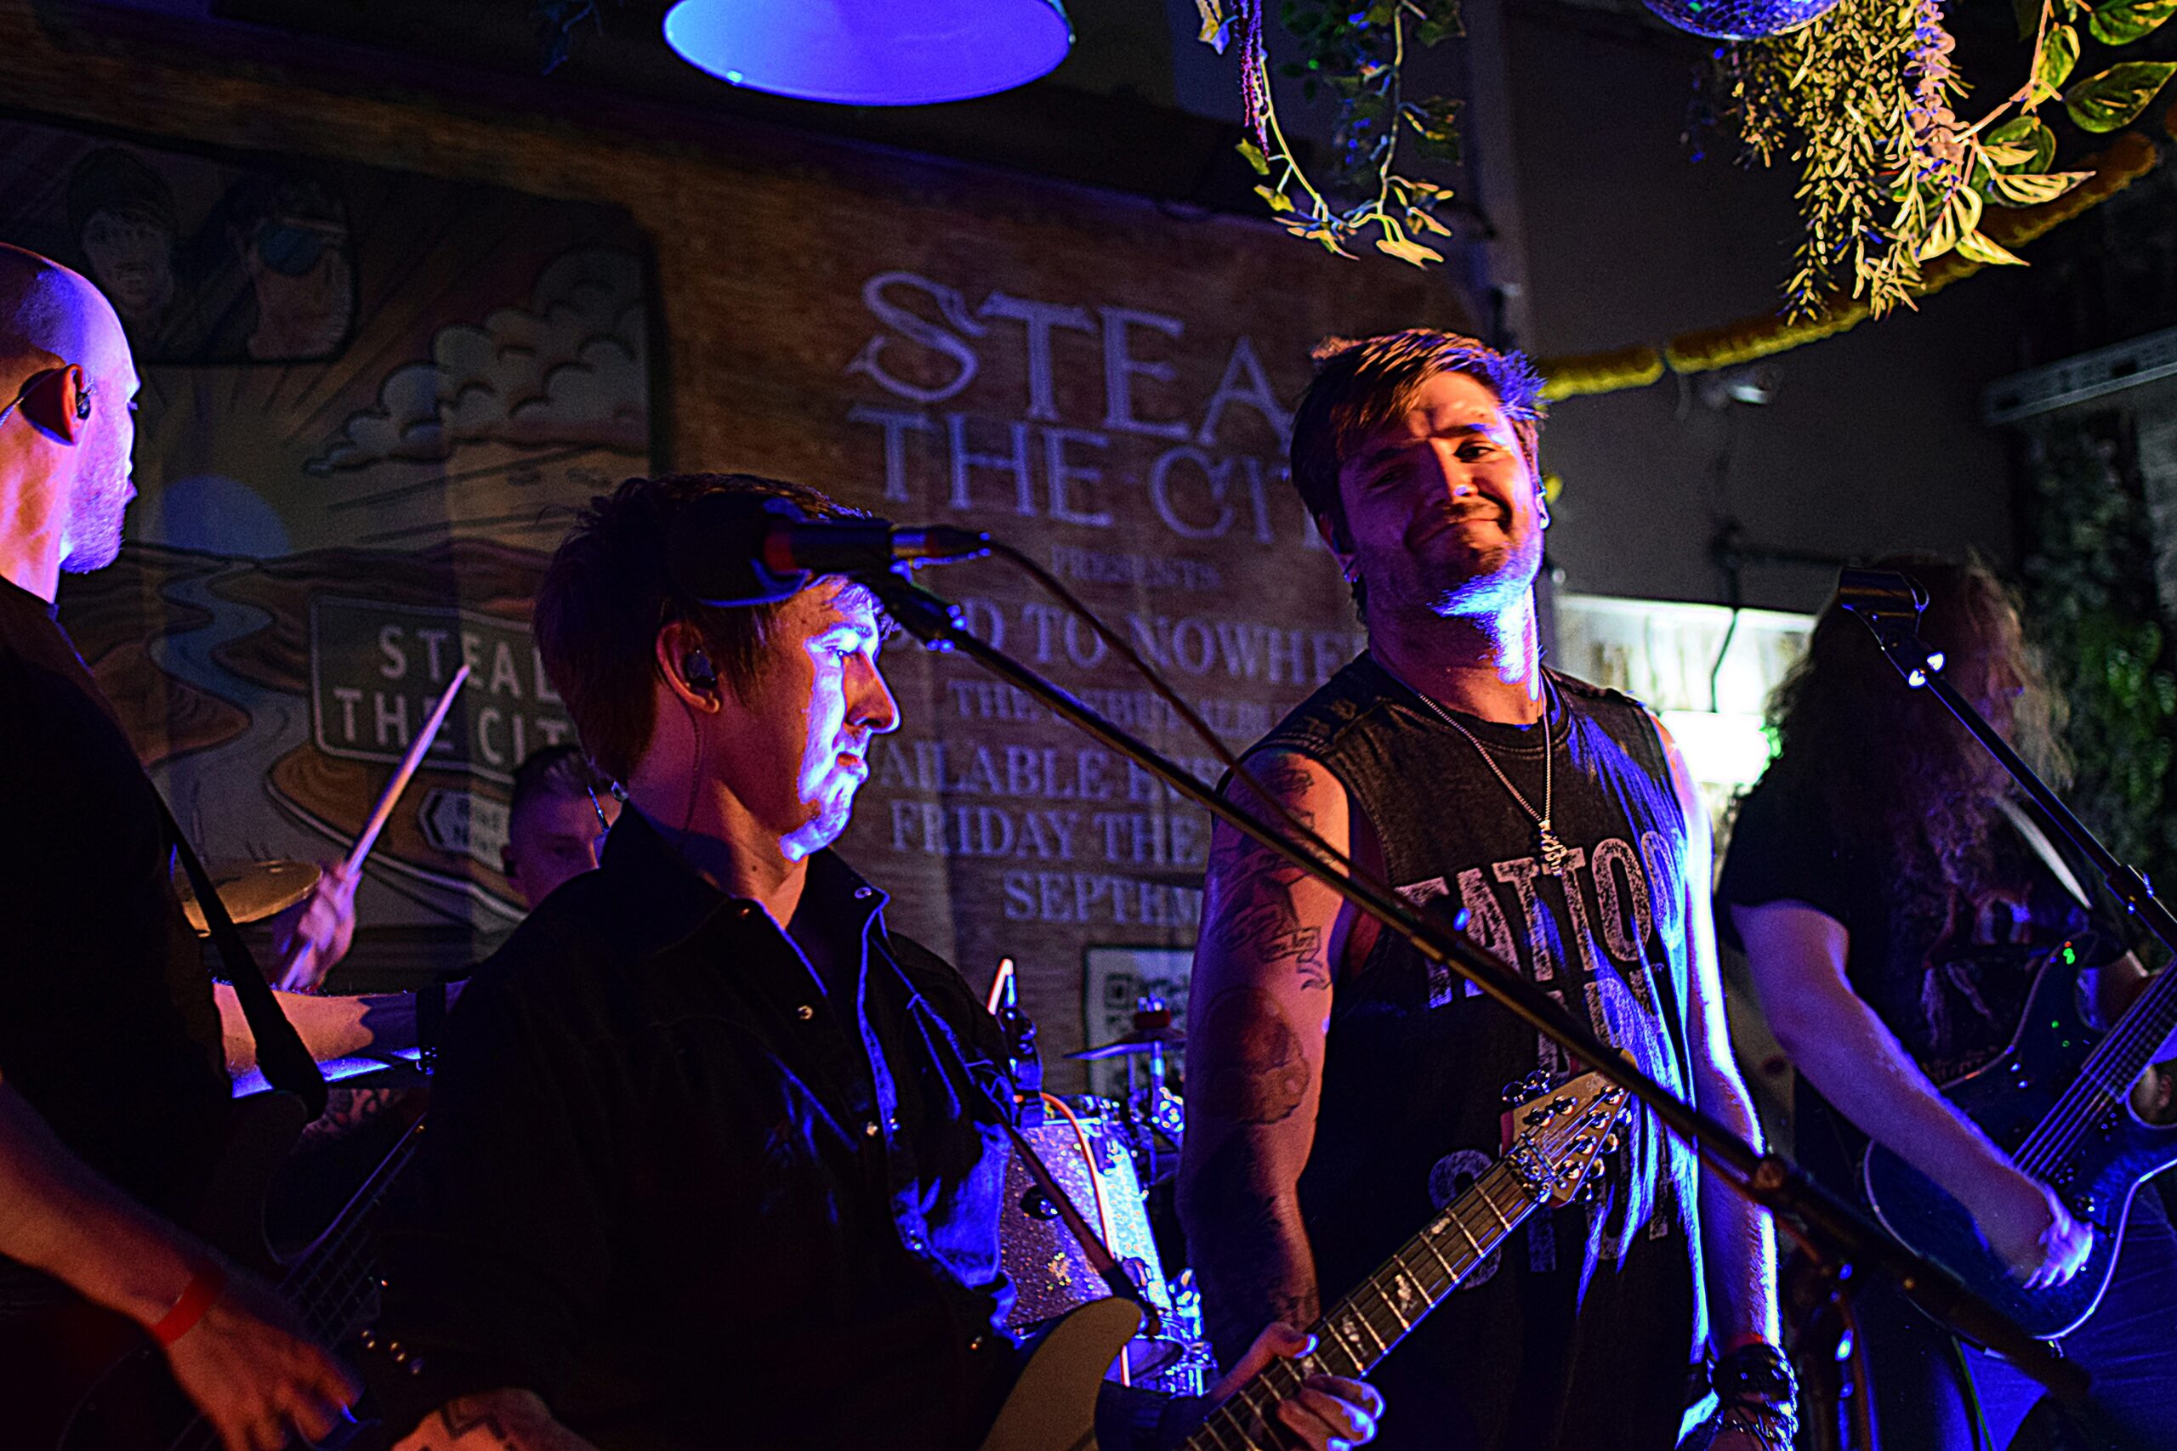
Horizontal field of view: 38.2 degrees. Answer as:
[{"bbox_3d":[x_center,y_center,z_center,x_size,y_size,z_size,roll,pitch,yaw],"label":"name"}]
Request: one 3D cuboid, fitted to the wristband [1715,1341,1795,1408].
[{"bbox_3d":[0.568,0.552,2.680,0.071,0.040,0.061,-3,-36,11],"label":"wristband"}]

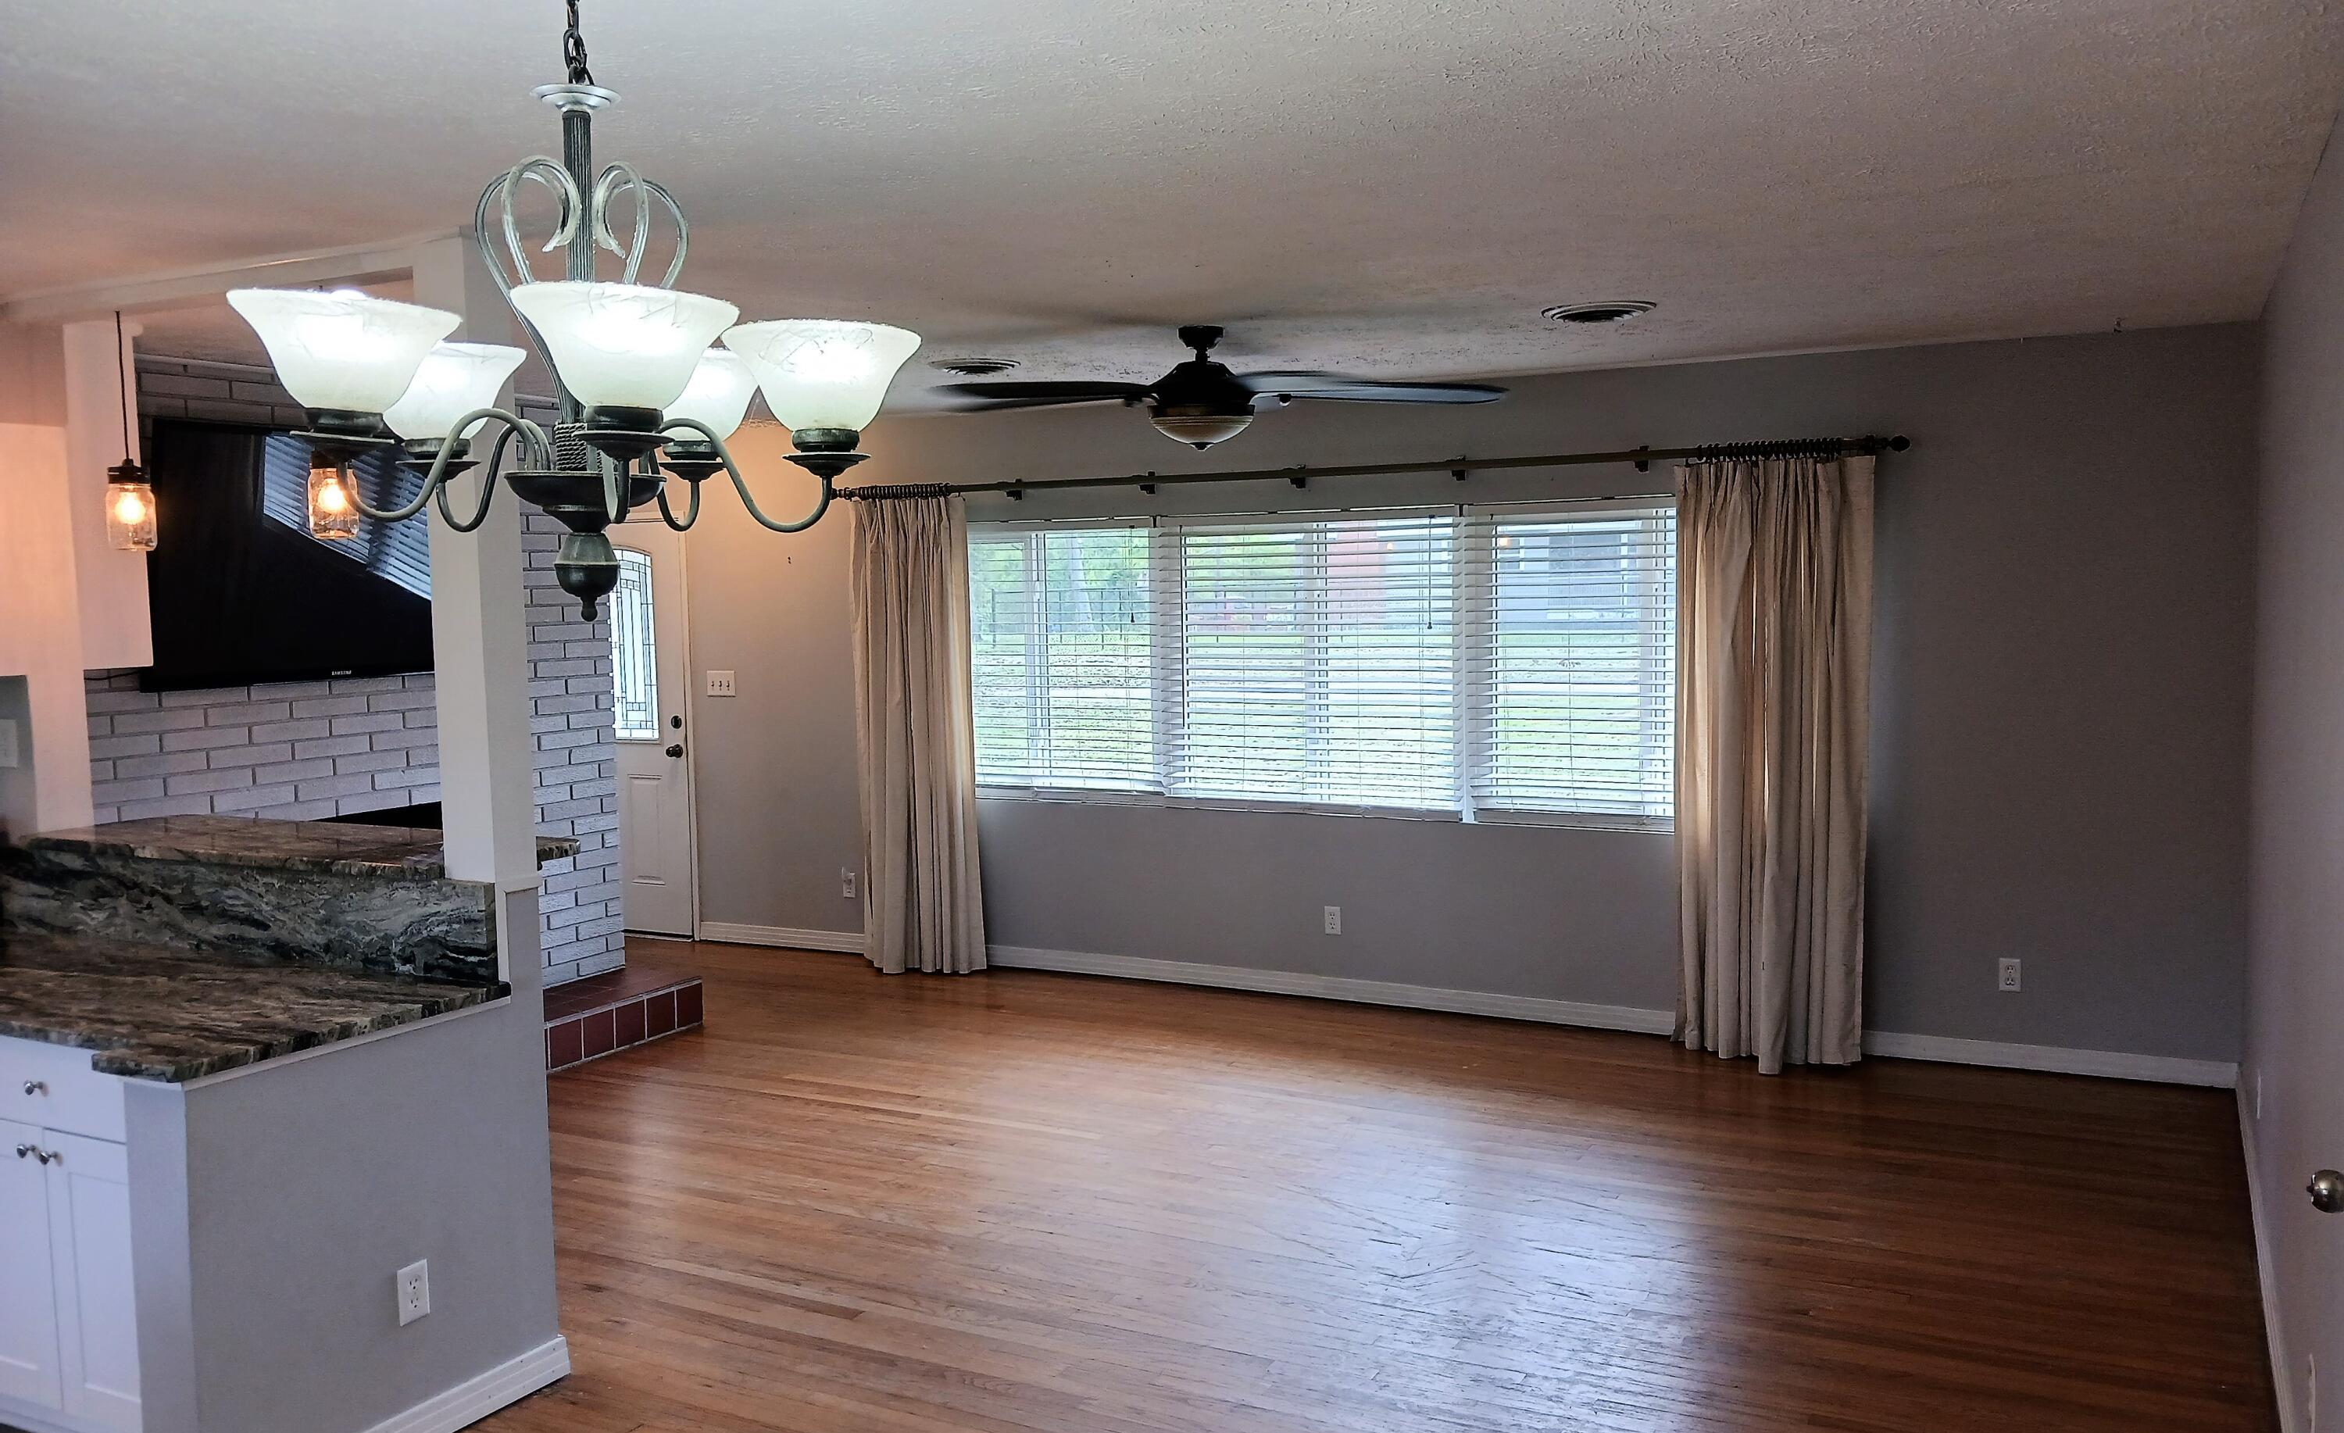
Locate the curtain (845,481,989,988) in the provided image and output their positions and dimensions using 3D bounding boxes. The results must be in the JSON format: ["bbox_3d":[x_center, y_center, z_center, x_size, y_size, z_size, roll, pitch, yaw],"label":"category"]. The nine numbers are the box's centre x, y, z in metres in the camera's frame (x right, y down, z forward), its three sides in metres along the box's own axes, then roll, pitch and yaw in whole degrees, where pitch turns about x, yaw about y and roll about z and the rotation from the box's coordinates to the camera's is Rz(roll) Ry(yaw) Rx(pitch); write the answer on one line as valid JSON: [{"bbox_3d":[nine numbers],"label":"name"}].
[{"bbox_3d":[-1.123,0.082,8.022,0.606,2.092,0.189,1,4,28],"label":"curtain"}]

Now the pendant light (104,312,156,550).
[{"bbox_3d":[-2.463,-0.668,4.301,0.099,0.560,0.099,1,4,28],"label":"pendant light"}]

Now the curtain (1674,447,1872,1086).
[{"bbox_3d":[2.055,0.156,6.296,0.644,2.063,0.199,1,4,28],"label":"curtain"}]

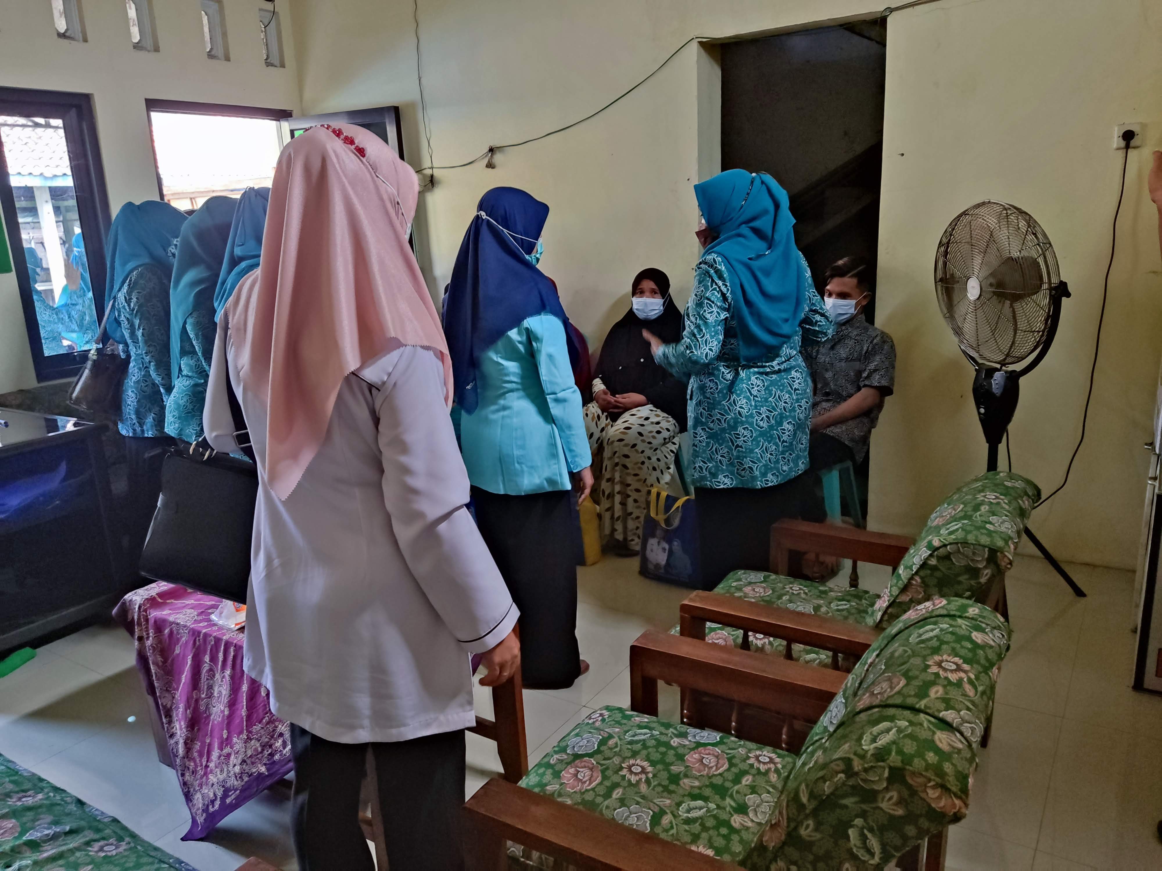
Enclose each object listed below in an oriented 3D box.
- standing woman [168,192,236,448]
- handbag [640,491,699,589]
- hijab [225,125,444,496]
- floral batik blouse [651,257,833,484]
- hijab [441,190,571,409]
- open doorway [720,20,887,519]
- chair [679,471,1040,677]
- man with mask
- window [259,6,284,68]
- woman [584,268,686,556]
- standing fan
[{"bbox_3d":[-1.317,-0.089,3.152,0.400,1.550,0.470,-16,19,-42],"label":"standing woman"},{"bbox_3d":[0.390,0.390,3.355,0.280,0.370,0.130,7,17,33],"label":"handbag"},{"bbox_3d":[-0.400,-0.203,1.347,0.380,0.570,0.350,7,17,34],"label":"hijab"},{"bbox_3d":[0.505,-0.203,2.718,0.480,0.760,0.360,-7,15,-17],"label":"floral batik blouse"},{"bbox_3d":[-0.218,-0.400,2.455,0.370,0.630,0.400,-16,19,-41],"label":"hijab"},{"bbox_3d":[0.945,-0.669,3.823,0.820,2.140,0.170,7,17,33],"label":"open doorway"},{"bbox_3d":[0.673,0.492,2.116,0.780,0.780,0.670,8,18,35],"label":"chair"},{"bbox_3d":[0.965,-0.054,3.252,0.630,1.240,0.500,-15,19,-40],"label":"man with mask"},{"bbox_3d":[-1.864,-2.357,5.000,0.100,0.310,0.137,7,17,33],"label":"window"},{"bbox_3d":[0.273,-0.121,3.705,0.520,1.210,0.620,5,16,28],"label":"woman"},{"bbox_3d":[1.424,-0.085,2.901,0.560,1.420,0.580,-7,15,-17],"label":"standing fan"}]

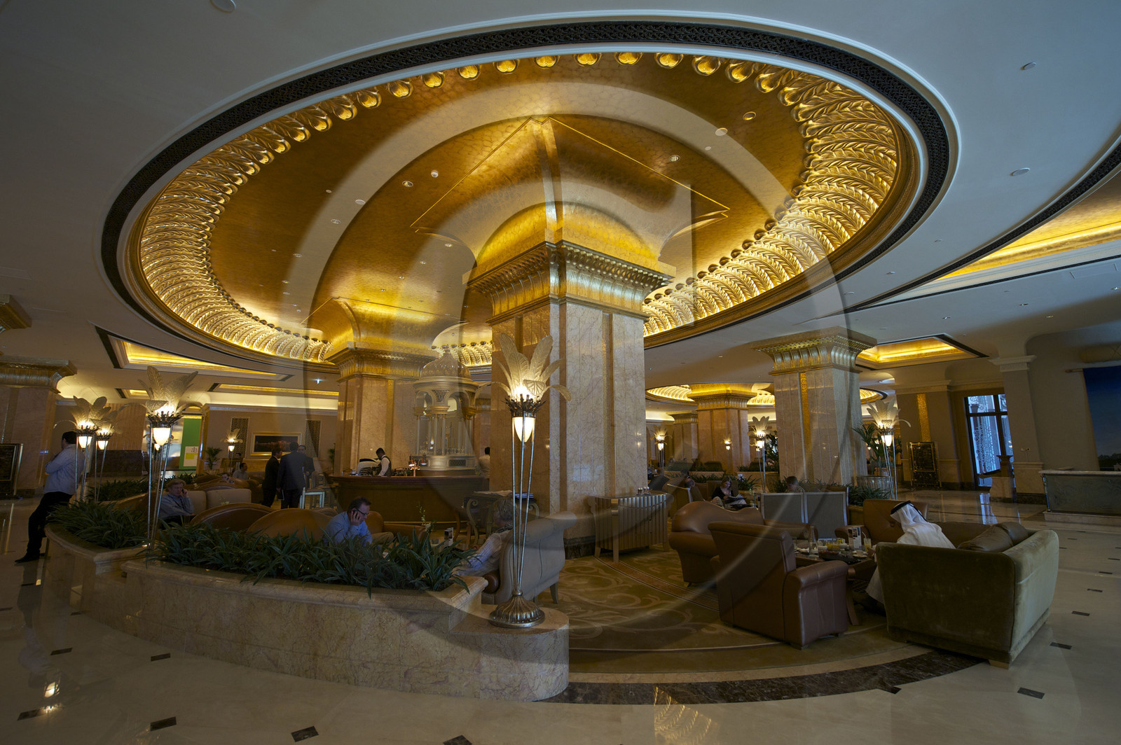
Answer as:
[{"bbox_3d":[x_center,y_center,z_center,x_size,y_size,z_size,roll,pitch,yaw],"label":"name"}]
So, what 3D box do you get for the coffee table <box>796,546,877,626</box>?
[{"bbox_3d":[2.650,1.996,4.870,1.029,0.474,0.821,7,-11,-38],"label":"coffee table"}]

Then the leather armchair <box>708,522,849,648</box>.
[{"bbox_3d":[1.893,1.809,4.389,0.791,0.845,0.775,6,-11,-34],"label":"leather armchair"}]

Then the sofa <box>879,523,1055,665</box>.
[{"bbox_3d":[3.415,1.736,4.117,1.591,0.745,0.869,7,-11,-38],"label":"sofa"}]

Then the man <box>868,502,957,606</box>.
[{"bbox_3d":[2.975,1.612,4.233,0.580,1.029,0.950,7,-11,-38],"label":"man"}]

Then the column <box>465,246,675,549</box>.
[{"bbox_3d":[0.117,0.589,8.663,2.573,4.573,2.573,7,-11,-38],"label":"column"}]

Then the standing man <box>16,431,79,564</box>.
[{"bbox_3d":[-7.264,1.749,7.136,0.600,1.759,0.520,5,-10,-30],"label":"standing man"}]

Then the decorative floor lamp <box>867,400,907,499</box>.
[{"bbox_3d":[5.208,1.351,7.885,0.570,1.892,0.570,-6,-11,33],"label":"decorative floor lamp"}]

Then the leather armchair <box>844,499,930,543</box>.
[{"bbox_3d":[3.973,2.048,6.077,0.806,0.868,0.806,8,-12,-42],"label":"leather armchair"}]

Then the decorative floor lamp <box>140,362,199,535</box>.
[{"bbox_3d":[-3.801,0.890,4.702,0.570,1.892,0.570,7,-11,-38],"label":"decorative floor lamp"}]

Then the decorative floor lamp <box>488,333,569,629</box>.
[{"bbox_3d":[-0.249,0.718,3.642,0.605,2.032,0.589,0,-9,0],"label":"decorative floor lamp"}]

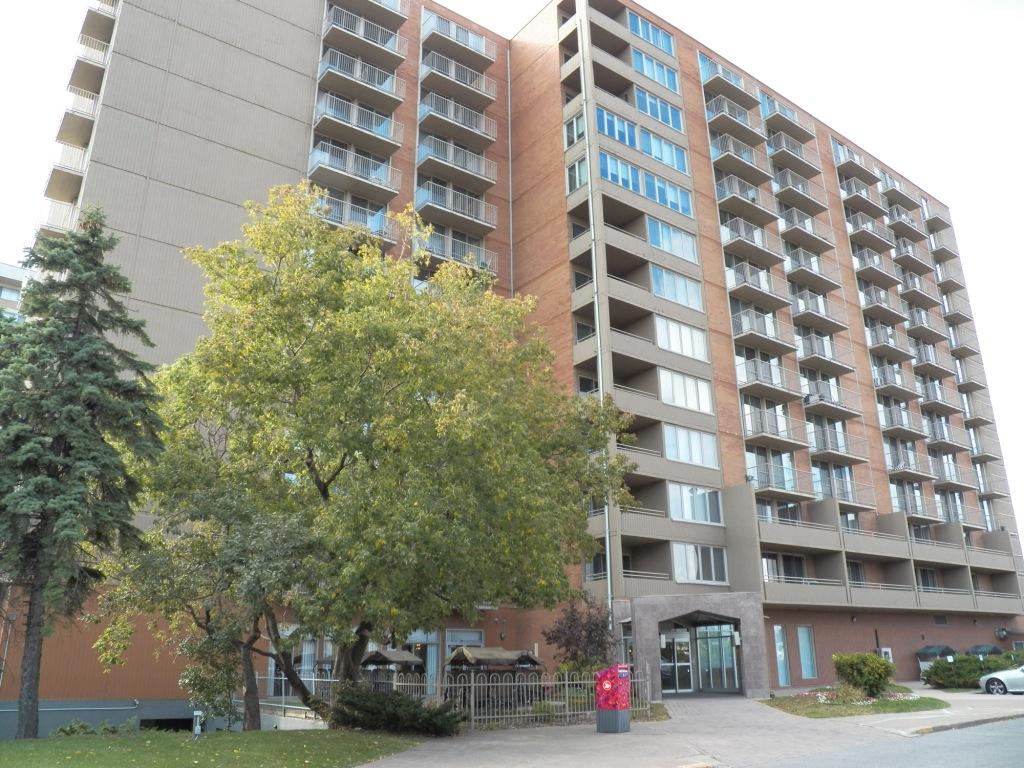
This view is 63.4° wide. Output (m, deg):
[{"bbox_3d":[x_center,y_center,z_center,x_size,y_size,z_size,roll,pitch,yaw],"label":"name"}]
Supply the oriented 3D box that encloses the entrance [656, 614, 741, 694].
[{"bbox_3d":[7.213,10.411,31.793,3.100,3.100,1.700,-3,-19,7],"label":"entrance"}]

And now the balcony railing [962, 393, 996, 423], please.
[{"bbox_3d":[31.936,2.060,56.792,2.323,1.197,1.052,14,-24,-35],"label":"balcony railing"}]

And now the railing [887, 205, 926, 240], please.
[{"bbox_3d":[27.296,-10.972,57.241,3.920,1.191,1.040,14,-24,-35],"label":"railing"}]

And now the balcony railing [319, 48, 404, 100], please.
[{"bbox_3d":[-7.186,-14.643,39.944,4.000,1.120,1.030,14,-24,-35],"label":"balcony railing"}]

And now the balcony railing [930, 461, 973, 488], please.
[{"bbox_3d":[28.105,5.893,52.586,4.000,1.120,1.030,14,-24,-35],"label":"balcony railing"}]

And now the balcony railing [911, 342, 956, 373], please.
[{"bbox_3d":[28.094,-1.480,55.141,4.000,1.120,1.030,14,-24,-35],"label":"balcony railing"}]

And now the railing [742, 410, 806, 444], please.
[{"bbox_3d":[13.214,2.310,41.214,4.000,1.120,1.030,14,-24,-35],"label":"railing"}]

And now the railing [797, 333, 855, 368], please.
[{"bbox_3d":[17.297,-1.527,45.584,3.953,1.197,1.052,14,-24,-35],"label":"railing"}]

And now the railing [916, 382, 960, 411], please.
[{"bbox_3d":[27.749,1.036,53.533,3.953,1.197,1.052,14,-24,-35],"label":"railing"}]

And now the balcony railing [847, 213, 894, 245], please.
[{"bbox_3d":[24.043,-10.036,55.409,4.110,1.160,1.040,14,-24,-36],"label":"balcony railing"}]

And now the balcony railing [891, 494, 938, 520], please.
[{"bbox_3d":[24.354,7.498,49.363,4.110,1.160,1.040,14,-24,-36],"label":"balcony railing"}]

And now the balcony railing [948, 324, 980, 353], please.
[{"bbox_3d":[31.916,-2.786,58.511,2.323,1.197,1.052,14,-24,-35],"label":"balcony railing"}]

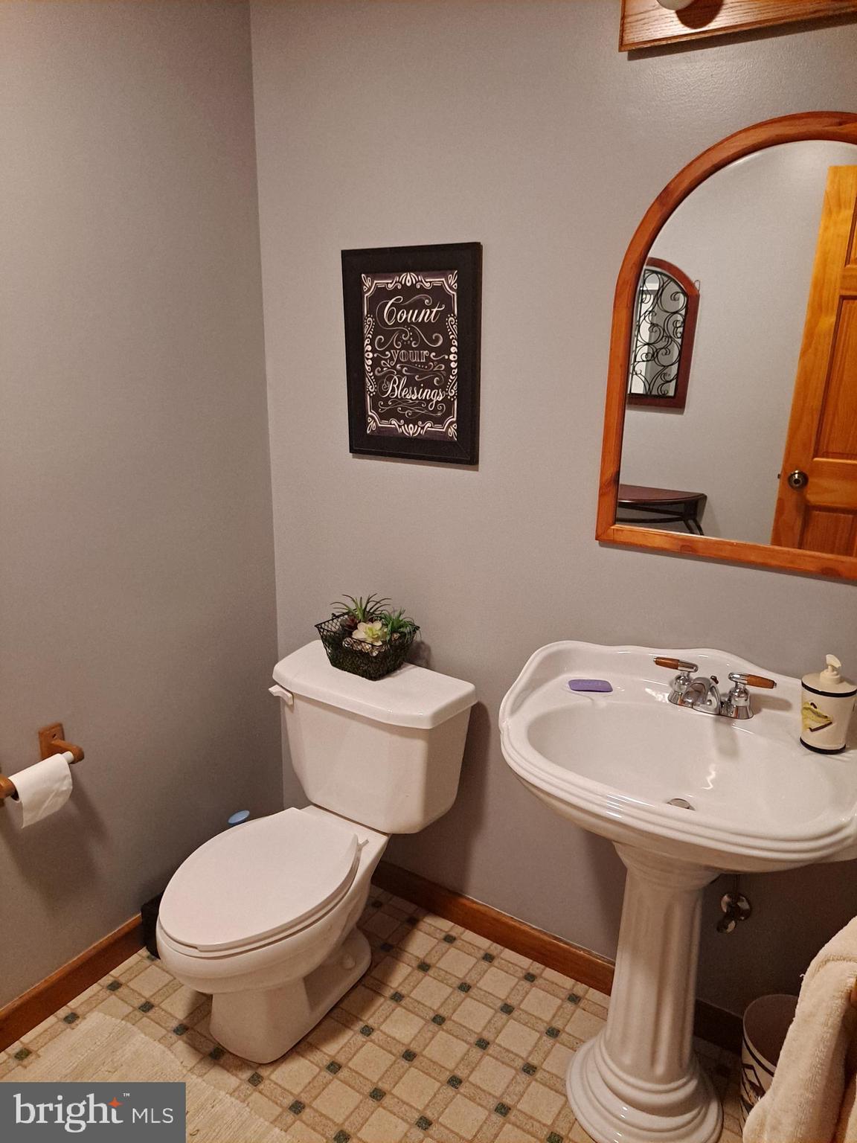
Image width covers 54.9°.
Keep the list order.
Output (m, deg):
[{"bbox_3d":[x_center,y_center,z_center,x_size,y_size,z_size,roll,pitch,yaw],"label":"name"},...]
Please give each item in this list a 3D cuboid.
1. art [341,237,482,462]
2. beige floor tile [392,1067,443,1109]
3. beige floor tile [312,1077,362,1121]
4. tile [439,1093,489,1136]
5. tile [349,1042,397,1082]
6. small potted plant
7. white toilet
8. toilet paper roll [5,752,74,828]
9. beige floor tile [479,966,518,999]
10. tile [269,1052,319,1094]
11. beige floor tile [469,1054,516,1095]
[{"bbox_3d":[-0.040,-0.480,1.841,0.361,0.457,0.020,11,20,32],"label":"art"},{"bbox_3d":[-0.024,1.080,1.728,0.073,0.008,0.071,11,20,32],"label":"beige floor tile"},{"bbox_3d":[-0.185,1.089,1.699,0.073,0.008,0.071,11,20,32],"label":"beige floor tile"},{"bbox_3d":[0.073,1.099,1.666,0.073,0.008,0.071,11,20,32],"label":"tile"},{"bbox_3d":[-0.121,1.061,1.790,0.073,0.008,0.071,11,20,32],"label":"tile"},{"bbox_3d":[-0.157,0.153,2.036,0.223,0.181,0.143,11,20,32],"label":"small potted plant"},{"bbox_3d":[-0.302,0.651,1.914,0.507,0.704,0.736,11,20,32],"label":"white toilet"},{"bbox_3d":[-0.808,0.454,1.720,0.055,0.132,0.117,11,20,32],"label":"toilet paper roll"},{"bbox_3d":[0.168,0.997,2.002,0.073,0.008,0.071,11,20,32],"label":"beige floor tile"},{"bbox_3d":[-0.281,1.070,1.761,0.073,0.008,0.071,11,20,32],"label":"tile"},{"bbox_3d":[0.137,1.071,1.758,0.073,0.008,0.071,11,20,32],"label":"beige floor tile"}]

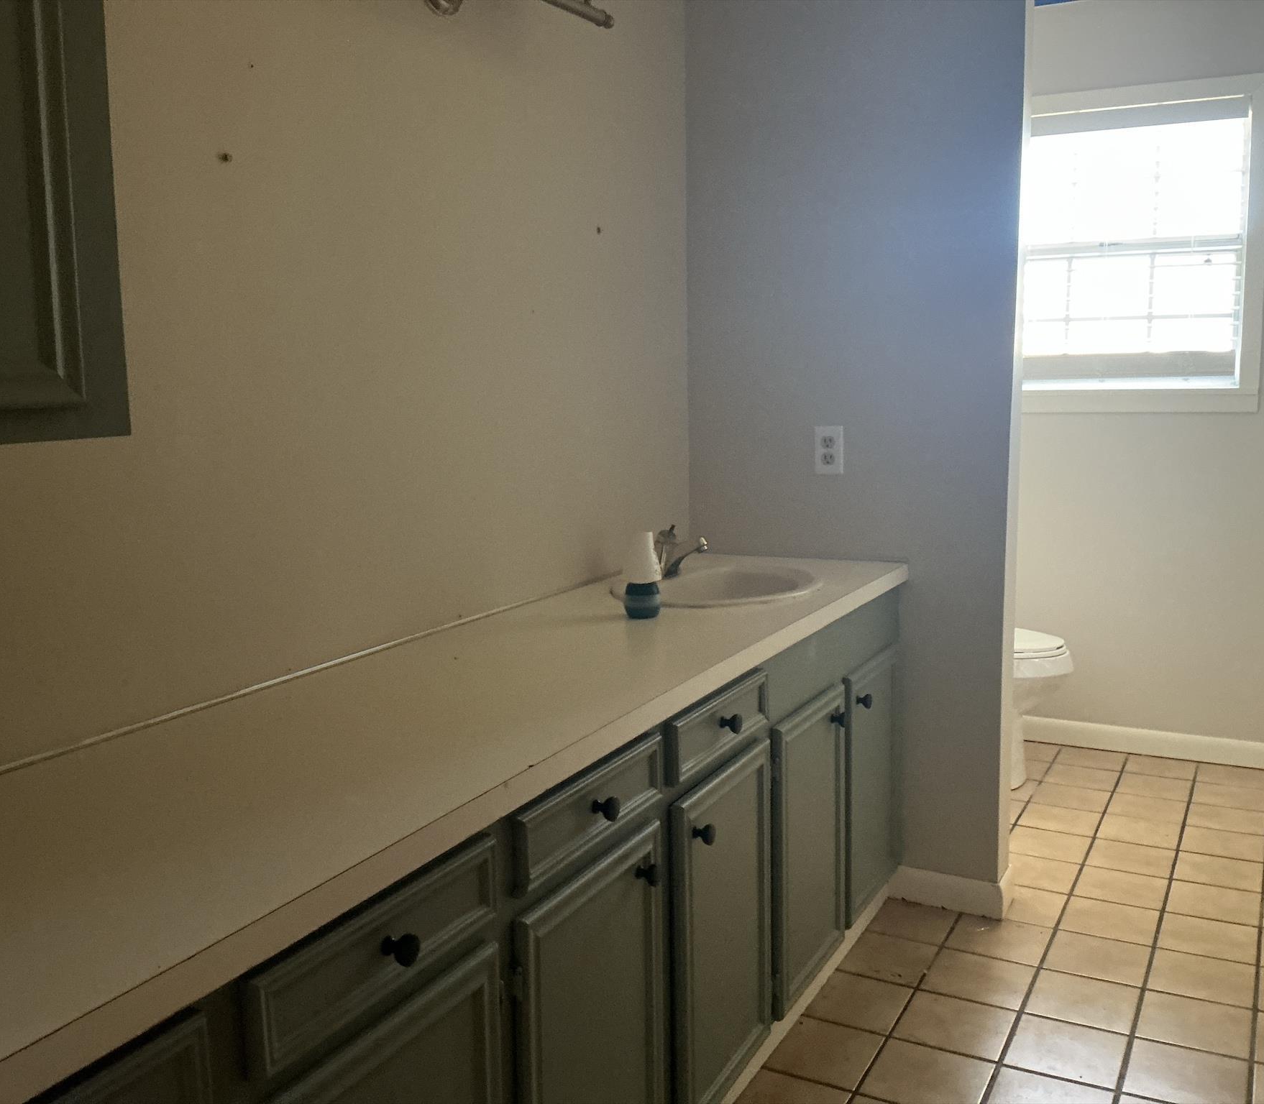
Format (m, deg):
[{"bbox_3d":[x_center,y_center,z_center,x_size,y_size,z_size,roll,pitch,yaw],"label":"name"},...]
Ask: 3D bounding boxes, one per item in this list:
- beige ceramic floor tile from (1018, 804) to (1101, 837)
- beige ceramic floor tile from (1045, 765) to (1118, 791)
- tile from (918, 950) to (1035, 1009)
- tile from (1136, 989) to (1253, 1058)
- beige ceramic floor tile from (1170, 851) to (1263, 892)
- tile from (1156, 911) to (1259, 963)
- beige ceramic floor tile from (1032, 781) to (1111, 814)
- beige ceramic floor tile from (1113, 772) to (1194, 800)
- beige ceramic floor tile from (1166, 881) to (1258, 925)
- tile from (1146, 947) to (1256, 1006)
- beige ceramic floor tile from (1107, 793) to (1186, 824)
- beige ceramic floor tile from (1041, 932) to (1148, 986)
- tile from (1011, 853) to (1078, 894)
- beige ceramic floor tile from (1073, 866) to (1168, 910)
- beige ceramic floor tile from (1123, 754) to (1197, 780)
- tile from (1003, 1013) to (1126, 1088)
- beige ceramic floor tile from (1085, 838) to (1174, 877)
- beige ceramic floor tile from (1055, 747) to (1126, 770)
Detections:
[{"bbox_3d":[1.225,0.771,3.402,0.199,0.009,0.199,3,9,29],"label":"beige ceramic floor tile"},{"bbox_3d":[1.433,0.719,3.787,0.199,0.010,0.198,3,10,29],"label":"beige ceramic floor tile"},{"bbox_3d":[0.739,0.910,2.529,0.199,0.009,0.199,3,9,29],"label":"tile"},{"bbox_3d":[1.111,0.937,2.349,0.200,0.010,0.195,3,10,29],"label":"tile"},{"bbox_3d":[1.492,0.817,3.028,0.196,0.010,0.198,3,9,29],"label":"beige ceramic floor tile"},{"bbox_3d":[1.304,0.878,2.692,0.200,0.010,0.195,3,10,29],"label":"tile"},{"bbox_3d":[1.335,0.748,3.611,0.199,0.010,0.198,3,10,29],"label":"beige ceramic floor tile"},{"bbox_3d":[1.609,0.727,3.662,0.196,0.010,0.198,3,9,29],"label":"beige ceramic floor tile"},{"bbox_3d":[1.400,0.849,2.864,0.200,0.010,0.195,3,10,29],"label":"beige ceramic floor tile"},{"bbox_3d":[1.212,0.911,2.532,0.199,0.010,0.198,3,10,29],"label":"tile"},{"bbox_3d":[1.504,0.752,3.477,0.199,0.009,0.199,3,9,29],"label":"beige ceramic floor tile"},{"bbox_3d":[1.025,0.899,2.622,0.200,0.010,0.195,3,10,29],"label":"beige ceramic floor tile"},{"bbox_3d":[1.041,0.834,3.085,0.199,0.010,0.198,3,10,29],"label":"tile"},{"bbox_3d":[1.213,0.835,2.953,0.199,0.009,0.199,3,9,29],"label":"beige ceramic floor tile"},{"bbox_3d":[1.699,0.696,3.826,0.199,0.009,0.199,3,9,29],"label":"beige ceramic floor tile"},{"bbox_3d":[0.816,0.940,2.235,0.196,0.010,0.198,3,9,29],"label":"tile"},{"bbox_3d":[1.323,0.816,3.159,0.199,0.010,0.198,3,10,29],"label":"beige ceramic floor tile"},{"bbox_3d":[1.517,0.688,3.926,0.199,0.009,0.199,3,9,29],"label":"beige ceramic floor tile"}]

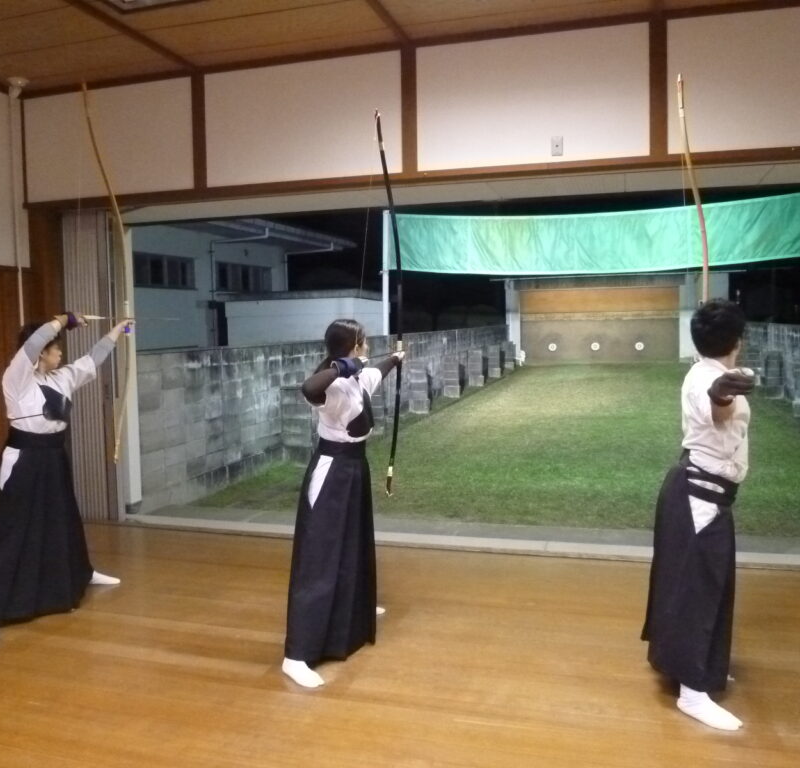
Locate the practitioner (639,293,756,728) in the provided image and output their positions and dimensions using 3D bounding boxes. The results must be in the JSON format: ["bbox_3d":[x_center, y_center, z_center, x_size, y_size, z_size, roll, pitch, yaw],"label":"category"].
[{"bbox_3d":[1.231,0.437,3.077,0.472,1.578,1.236,1,5,17],"label":"practitioner"}]

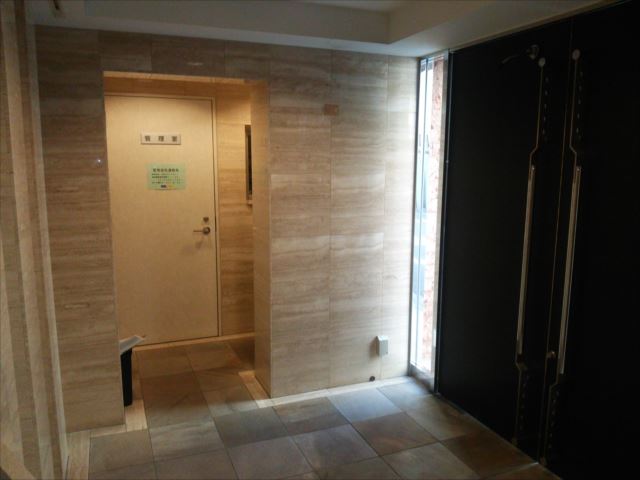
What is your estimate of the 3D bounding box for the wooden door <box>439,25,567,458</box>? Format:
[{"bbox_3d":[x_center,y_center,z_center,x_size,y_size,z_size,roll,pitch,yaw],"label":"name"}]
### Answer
[{"bbox_3d":[1.053,0.014,3.345,0.045,2.344,0.996,-4,11,-21],"label":"wooden door"}]

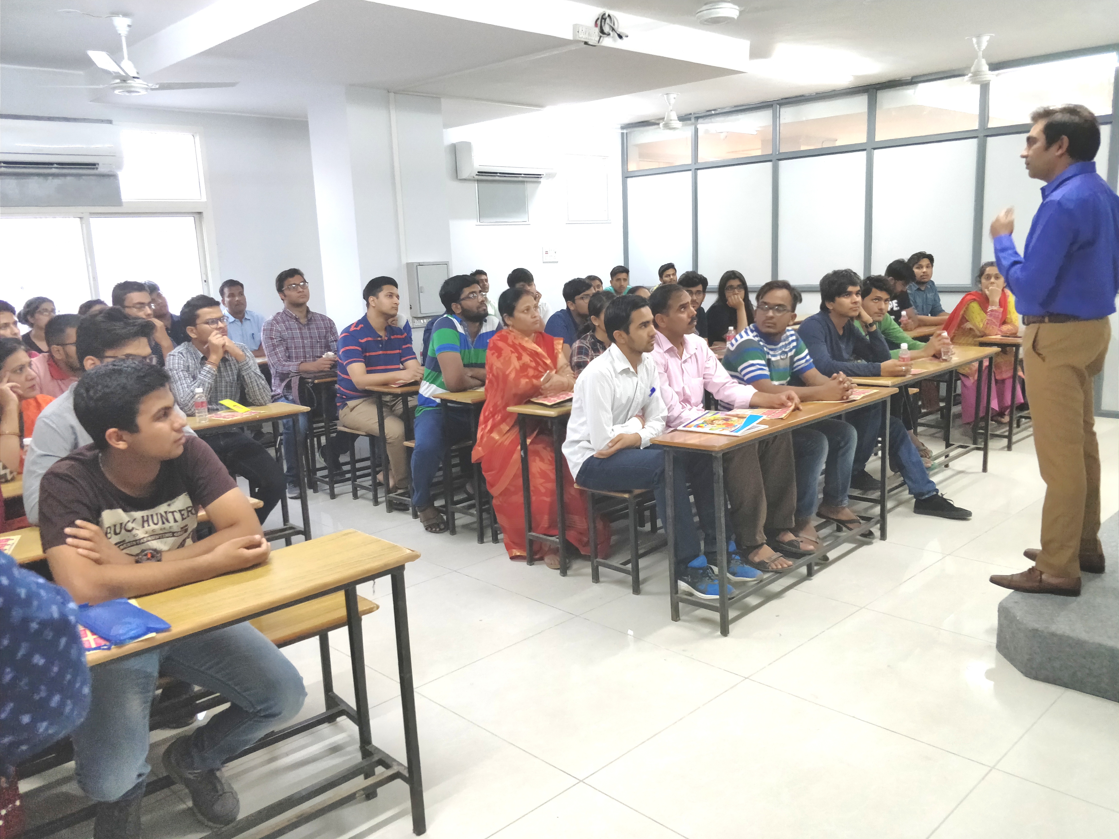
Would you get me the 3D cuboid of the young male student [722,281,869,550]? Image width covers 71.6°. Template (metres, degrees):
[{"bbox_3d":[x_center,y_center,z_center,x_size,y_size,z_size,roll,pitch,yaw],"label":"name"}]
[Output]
[{"bbox_3d":[1.141,-0.025,3.691,0.580,1.220,0.720,-9,13,-32],"label":"young male student"}]

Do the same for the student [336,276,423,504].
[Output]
[{"bbox_3d":[-1.092,-0.174,4.955,0.840,1.370,0.500,9,17,42],"label":"student"}]

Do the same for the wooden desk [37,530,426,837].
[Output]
[{"bbox_3d":[-0.980,0.841,1.802,1.400,0.780,0.330,-13,16,-38],"label":"wooden desk"}]

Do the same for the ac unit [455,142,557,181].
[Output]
[{"bbox_3d":[-0.501,-2.455,7.394,1.000,0.310,0.220,-11,14,-39],"label":"ac unit"}]

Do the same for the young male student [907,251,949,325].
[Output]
[{"bbox_3d":[2.922,-0.667,6.132,0.500,1.250,0.680,-6,11,-17],"label":"young male student"}]

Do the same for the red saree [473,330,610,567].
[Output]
[{"bbox_3d":[-0.048,0.073,3.836,0.550,1.050,0.750,-13,15,-43],"label":"red saree"}]

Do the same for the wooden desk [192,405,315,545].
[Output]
[{"bbox_3d":[-1.903,0.429,3.816,1.400,0.780,0.330,-14,17,-40],"label":"wooden desk"}]

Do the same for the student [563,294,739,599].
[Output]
[{"bbox_3d":[0.458,0.097,3.553,0.860,1.310,0.500,8,17,39],"label":"student"}]

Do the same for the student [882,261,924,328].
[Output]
[{"bbox_3d":[2.636,-0.583,5.904,0.480,1.210,0.680,-10,13,-33],"label":"student"}]

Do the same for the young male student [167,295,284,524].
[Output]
[{"bbox_3d":[-1.817,0.033,4.251,0.800,1.350,0.540,9,18,43],"label":"young male student"}]

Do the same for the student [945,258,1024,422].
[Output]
[{"bbox_3d":[3.100,-0.532,5.809,0.520,1.270,0.780,-8,14,-21],"label":"student"}]

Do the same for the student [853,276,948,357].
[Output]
[{"bbox_3d":[2.122,-0.289,4.987,0.550,1.260,0.800,-12,16,-34],"label":"student"}]

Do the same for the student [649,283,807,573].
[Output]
[{"bbox_3d":[0.727,0.038,3.424,0.720,1.260,0.560,8,15,44],"label":"student"}]

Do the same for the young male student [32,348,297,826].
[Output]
[{"bbox_3d":[-1.005,0.527,2.012,0.570,1.300,0.720,-13,17,-39],"label":"young male student"}]

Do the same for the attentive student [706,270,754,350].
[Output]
[{"bbox_3d":[1.314,-0.489,5.792,0.480,1.200,0.680,-6,12,-21],"label":"attentive student"}]

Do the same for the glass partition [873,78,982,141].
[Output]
[{"bbox_3d":[3.032,-2.562,6.424,0.809,0.415,0.040,7,14,41],"label":"glass partition"}]

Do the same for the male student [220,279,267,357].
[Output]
[{"bbox_3d":[-2.192,-0.302,5.376,0.500,1.270,0.680,-7,12,-25],"label":"male student"}]

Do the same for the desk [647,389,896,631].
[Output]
[{"bbox_3d":[1.038,0.340,3.550,1.460,0.780,0.330,-14,17,-40],"label":"desk"}]

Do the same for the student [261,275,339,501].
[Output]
[{"bbox_3d":[-1.634,-0.258,4.949,0.550,1.340,0.750,-7,12,-25],"label":"student"}]

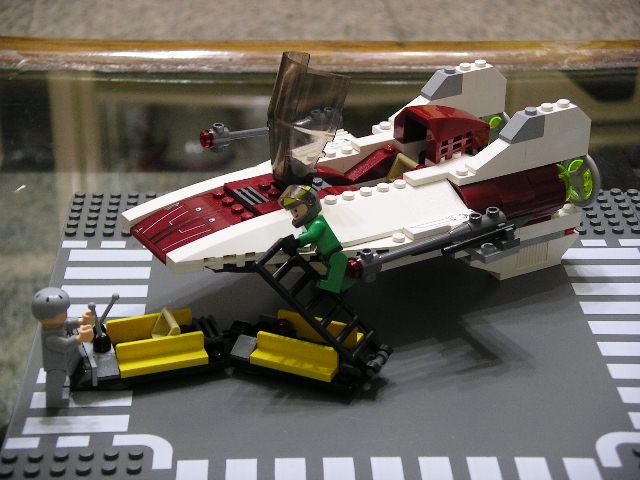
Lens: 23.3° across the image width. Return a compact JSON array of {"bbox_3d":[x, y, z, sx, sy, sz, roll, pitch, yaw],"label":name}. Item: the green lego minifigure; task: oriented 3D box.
[{"bbox_3d":[-0.001,-0.001,0.562,0.025,0.042,0.022,-14,28,-6],"label":"green lego minifigure"}]

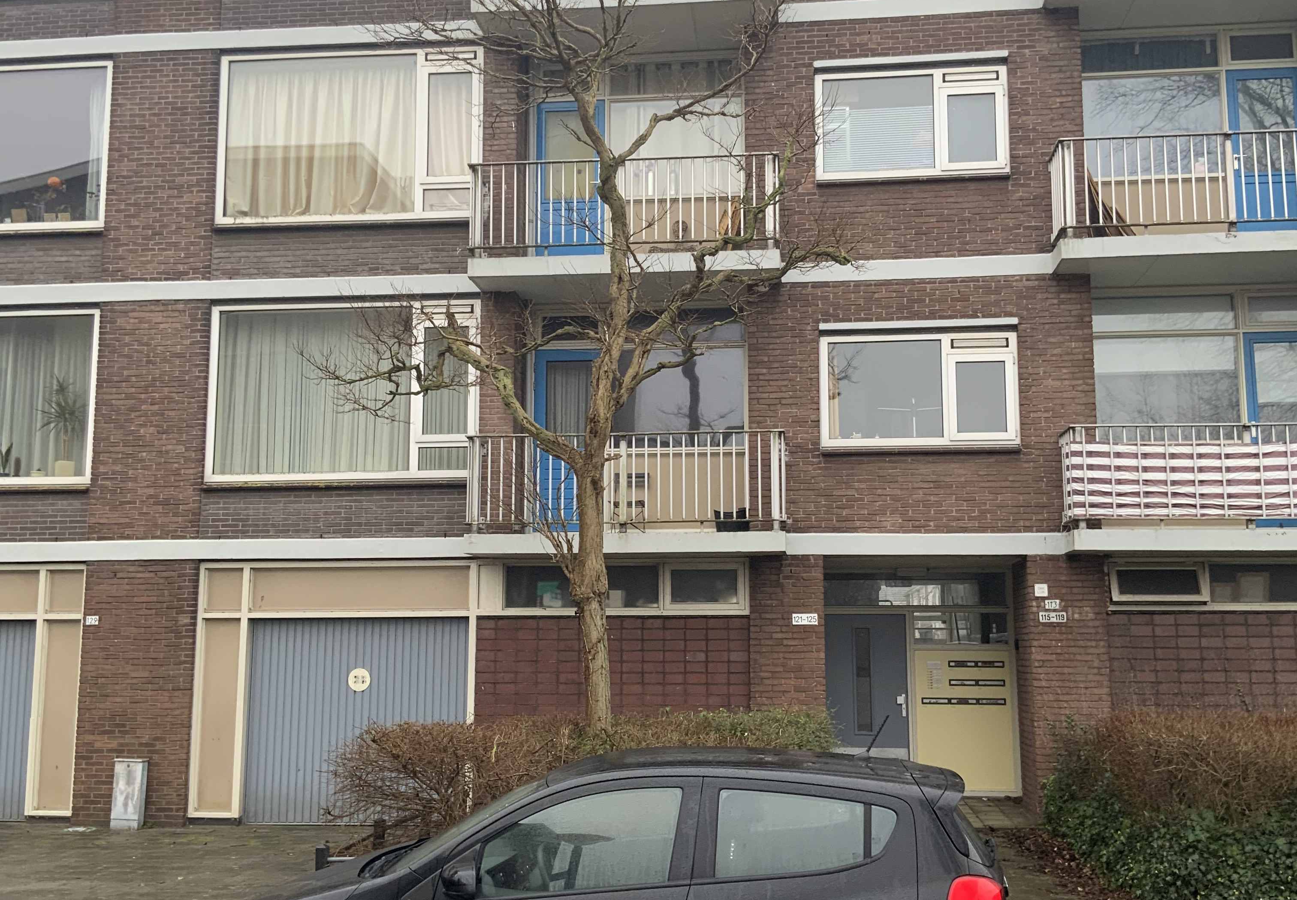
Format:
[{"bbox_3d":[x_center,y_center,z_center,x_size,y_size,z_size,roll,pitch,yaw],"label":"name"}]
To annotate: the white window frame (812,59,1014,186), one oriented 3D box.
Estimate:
[{"bbox_3d":[2.723,-3.376,14.949,1.953,1.175,0.120,-1,-8,6],"label":"white window frame"}]

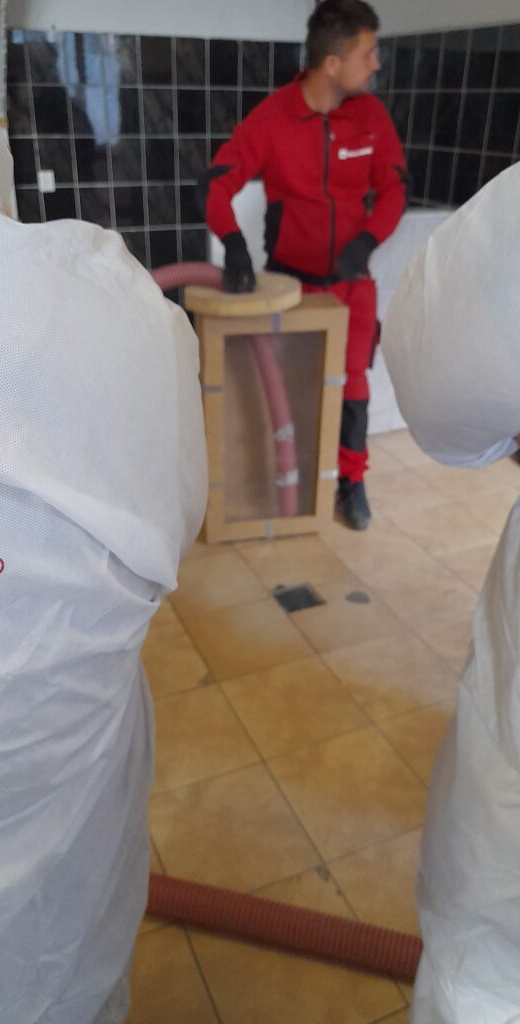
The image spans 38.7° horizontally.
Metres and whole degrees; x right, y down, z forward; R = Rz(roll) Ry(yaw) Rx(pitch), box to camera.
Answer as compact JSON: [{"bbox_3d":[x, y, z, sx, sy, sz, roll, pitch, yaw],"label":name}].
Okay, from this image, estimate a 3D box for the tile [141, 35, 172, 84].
[{"bbox_3d":[-0.584,-2.534,4.157,0.200,0.250,0.010,-11,31,-21],"label":"tile"}]

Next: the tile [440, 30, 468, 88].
[{"bbox_3d":[0.923,-2.139,3.503,0.010,0.248,0.198,-13,32,-23],"label":"tile"}]

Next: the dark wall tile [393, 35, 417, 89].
[{"bbox_3d":[0.746,-2.280,3.767,0.010,0.242,0.200,-11,31,-21],"label":"dark wall tile"}]

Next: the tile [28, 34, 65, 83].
[{"bbox_3d":[-1.142,-2.423,3.936,0.200,0.250,0.010,-11,31,-21],"label":"tile"}]

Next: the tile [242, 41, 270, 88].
[{"bbox_3d":[-0.026,-2.626,4.353,0.200,0.242,0.010,-11,31,-21],"label":"tile"}]

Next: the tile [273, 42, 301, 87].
[{"bbox_3d":[0.158,-2.663,4.426,0.200,0.242,0.010,-11,31,-21],"label":"tile"}]

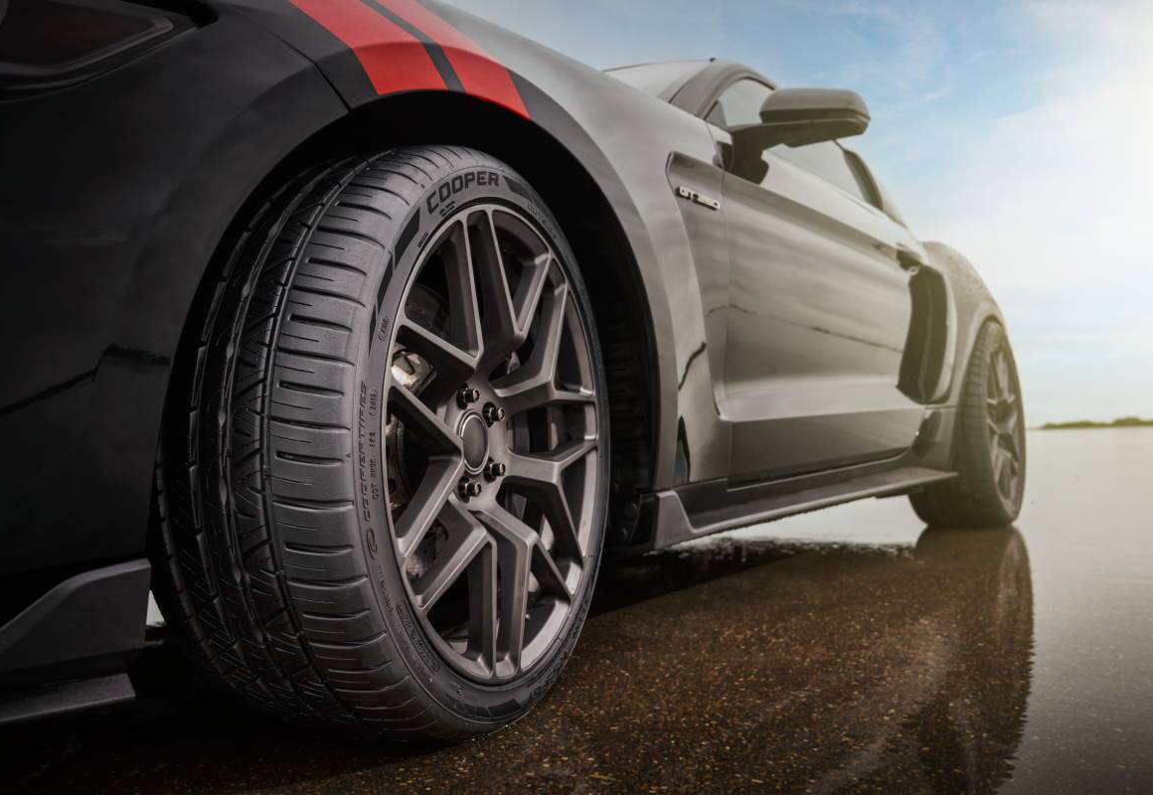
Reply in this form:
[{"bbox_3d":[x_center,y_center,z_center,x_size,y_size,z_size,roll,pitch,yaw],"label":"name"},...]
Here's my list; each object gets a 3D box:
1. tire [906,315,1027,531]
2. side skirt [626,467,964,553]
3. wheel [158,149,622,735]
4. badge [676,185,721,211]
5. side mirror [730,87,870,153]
[{"bbox_3d":[1.367,0.095,3.386,0.300,0.715,0.715,-3,-3,35],"label":"tire"},{"bbox_3d":[0.603,0.202,2.195,0.110,0.100,1.860,-3,-3,35],"label":"side skirt"},{"bbox_3d":[-0.188,0.053,1.152,0.275,0.680,0.680,-2,-3,22],"label":"wheel"},{"bbox_3d":[0.202,-0.324,1.575,0.008,0.019,0.145,-3,-3,35],"label":"badge"},{"bbox_3d":[0.430,-0.525,1.867,0.245,0.125,0.150,-3,-3,35],"label":"side mirror"}]

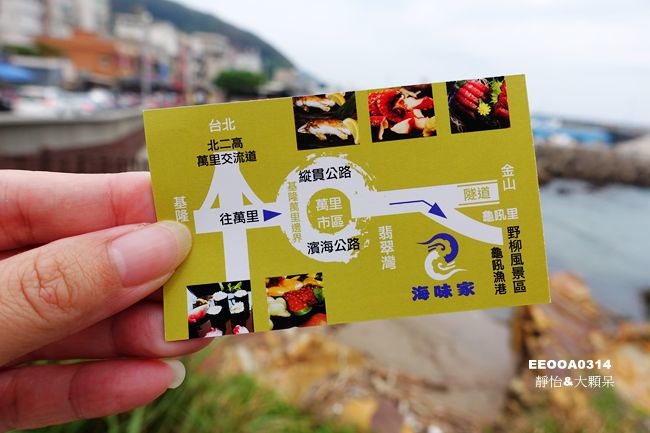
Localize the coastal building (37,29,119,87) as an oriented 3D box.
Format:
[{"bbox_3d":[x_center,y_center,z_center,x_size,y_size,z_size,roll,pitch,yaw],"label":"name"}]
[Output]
[{"bbox_3d":[-25.358,-15.345,45.009,6.000,7.000,6.000,9,15,19],"label":"coastal building"}]

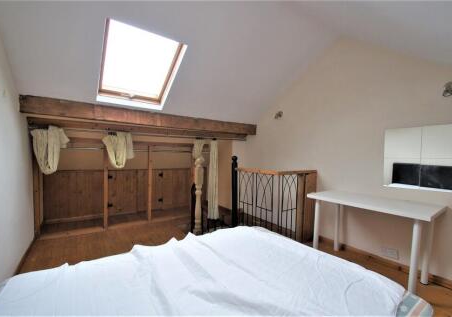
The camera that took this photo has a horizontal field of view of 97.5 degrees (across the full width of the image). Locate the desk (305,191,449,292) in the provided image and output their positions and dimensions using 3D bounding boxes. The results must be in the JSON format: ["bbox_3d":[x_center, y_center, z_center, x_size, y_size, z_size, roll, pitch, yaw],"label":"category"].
[{"bbox_3d":[1.472,0.804,2.071,0.590,0.735,1.000,0,1,-36],"label":"desk"}]

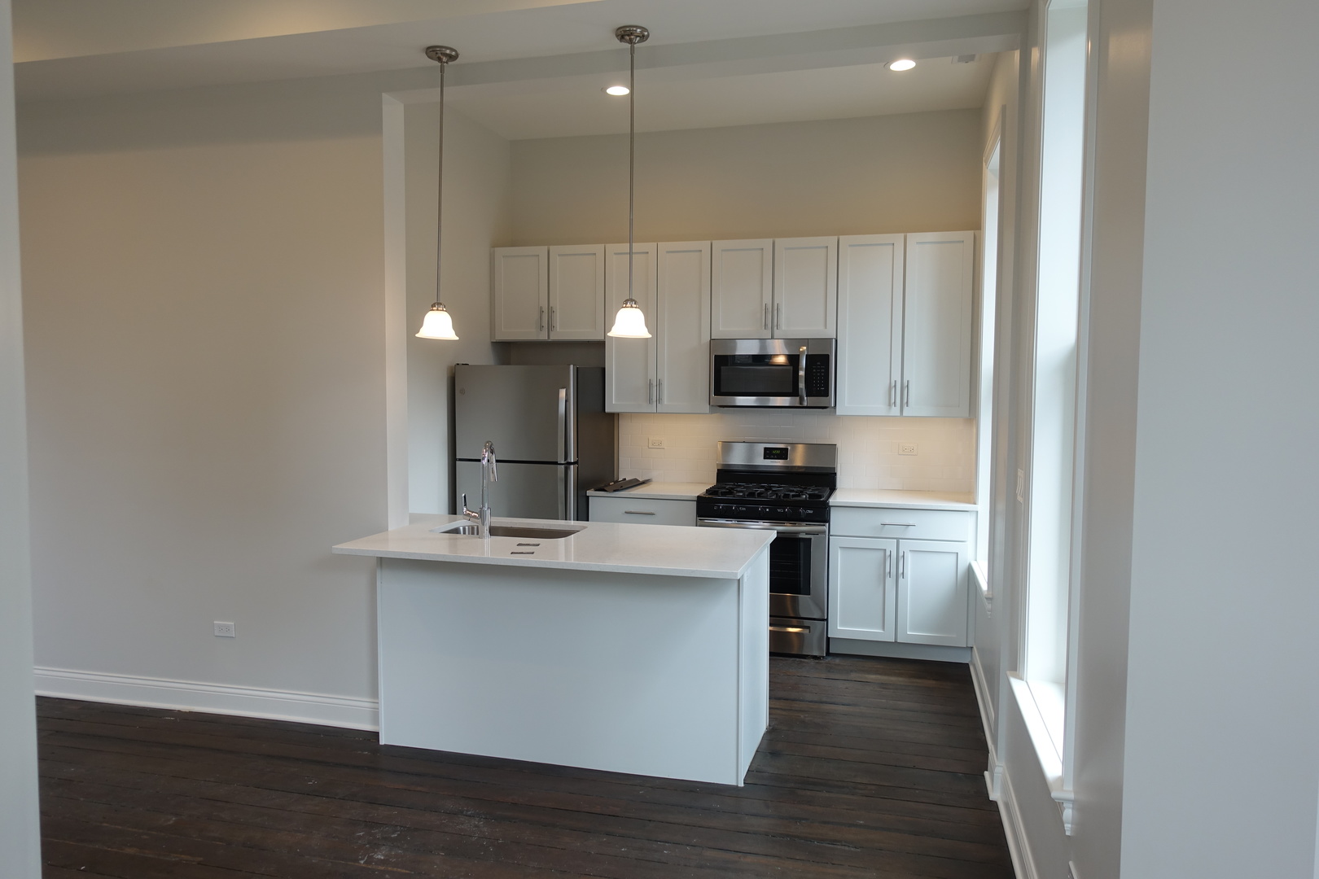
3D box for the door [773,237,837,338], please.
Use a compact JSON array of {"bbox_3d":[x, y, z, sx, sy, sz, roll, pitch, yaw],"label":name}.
[{"bbox_3d":[0.874,-0.903,5.255,0.379,0.599,0.030,1,4,15],"label":"door"}]

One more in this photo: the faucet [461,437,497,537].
[{"bbox_3d":[-0.762,0.201,3.744,0.135,0.395,0.220,1,3,3],"label":"faucet"}]

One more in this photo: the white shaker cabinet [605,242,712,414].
[{"bbox_3d":[0.026,-0.707,5.687,0.686,1.069,0.335,1,3,15],"label":"white shaker cabinet"}]

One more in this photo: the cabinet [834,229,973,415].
[{"bbox_3d":[1.470,-0.676,5.305,0.764,1.069,0.335,1,3,15],"label":"cabinet"}]

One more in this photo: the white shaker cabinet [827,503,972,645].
[{"bbox_3d":[1.425,0.795,5.214,0.773,0.865,0.615,1,3,15],"label":"white shaker cabinet"}]

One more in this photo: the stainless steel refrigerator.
[{"bbox_3d":[-0.775,0.369,5.657,0.757,1.681,0.820,1,3,15],"label":"stainless steel refrigerator"}]

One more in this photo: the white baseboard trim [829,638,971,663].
[{"bbox_3d":[1.381,1.207,5.064,0.787,0.104,0.019,1,3,15],"label":"white baseboard trim"}]

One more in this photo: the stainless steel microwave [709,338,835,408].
[{"bbox_3d":[0.724,-0.405,5.479,0.752,0.411,0.411,1,3,15],"label":"stainless steel microwave"}]

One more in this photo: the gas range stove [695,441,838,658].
[{"bbox_3d":[0.662,0.636,5.363,0.760,1.191,0.695,1,3,15],"label":"gas range stove"}]

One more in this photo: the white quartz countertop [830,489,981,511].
[{"bbox_3d":[1.434,0.351,5.174,0.797,0.031,0.647,1,3,15],"label":"white quartz countertop"}]

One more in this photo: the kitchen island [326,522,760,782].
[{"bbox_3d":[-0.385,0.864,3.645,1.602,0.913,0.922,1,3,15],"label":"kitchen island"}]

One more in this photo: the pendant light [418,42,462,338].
[{"bbox_3d":[-0.879,-0.978,3.528,0.170,1.138,0.170,3,4,15],"label":"pendant light"}]

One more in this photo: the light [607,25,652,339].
[{"bbox_3d":[-0.105,-0.967,3.357,0.168,1.150,0.168,0,3,0],"label":"light"}]

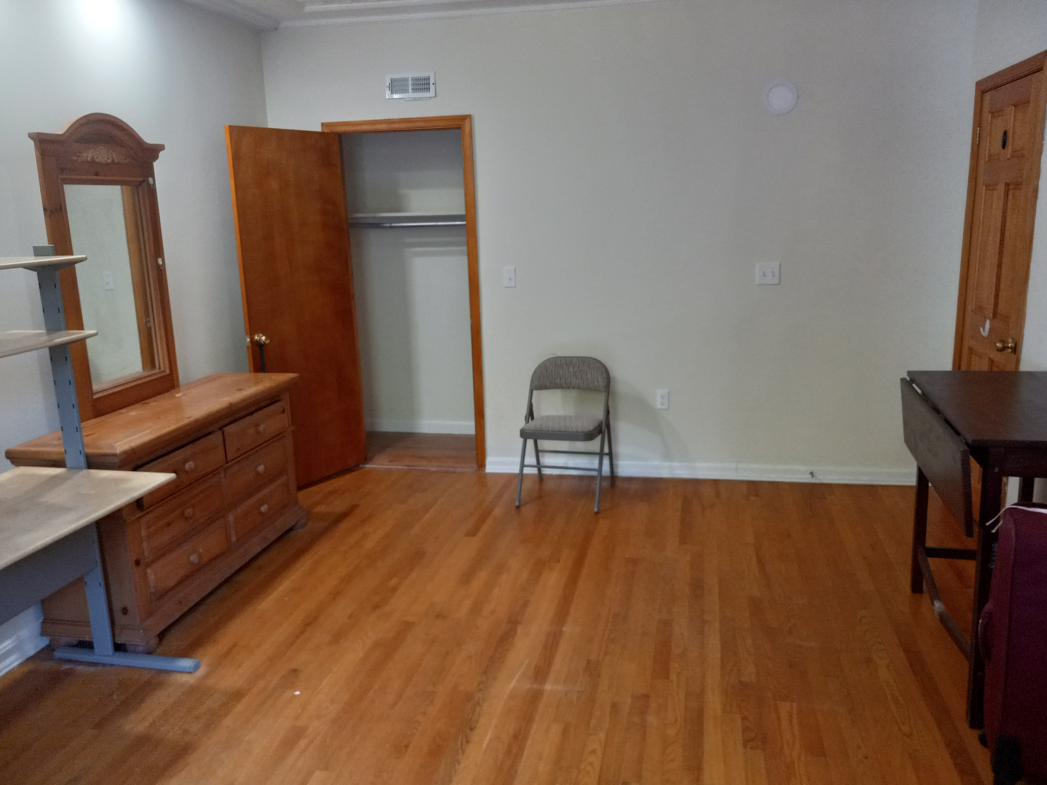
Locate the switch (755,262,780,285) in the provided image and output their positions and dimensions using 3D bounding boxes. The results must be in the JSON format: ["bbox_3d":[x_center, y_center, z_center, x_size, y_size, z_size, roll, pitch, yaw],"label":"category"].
[{"bbox_3d":[1.306,-0.632,4.355,0.120,0.117,0.012,1,13,11],"label":"switch"}]

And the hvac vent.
[{"bbox_3d":[-0.620,-1.681,4.472,0.282,0.130,0.025,1,13,11],"label":"hvac vent"}]

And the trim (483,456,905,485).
[{"bbox_3d":[0.993,0.455,4.669,2.484,0.092,0.020,1,13,11],"label":"trim"}]

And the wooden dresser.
[{"bbox_3d":[-1.453,0.437,3.536,0.445,0.790,1.270,1,13,13],"label":"wooden dresser"}]

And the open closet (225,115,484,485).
[{"bbox_3d":[-0.758,-0.529,4.822,1.033,2.050,1.580,1,13,11],"label":"open closet"}]

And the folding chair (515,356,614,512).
[{"bbox_3d":[0.233,0.206,4.418,0.452,0.740,0.475,2,14,17],"label":"folding chair"}]

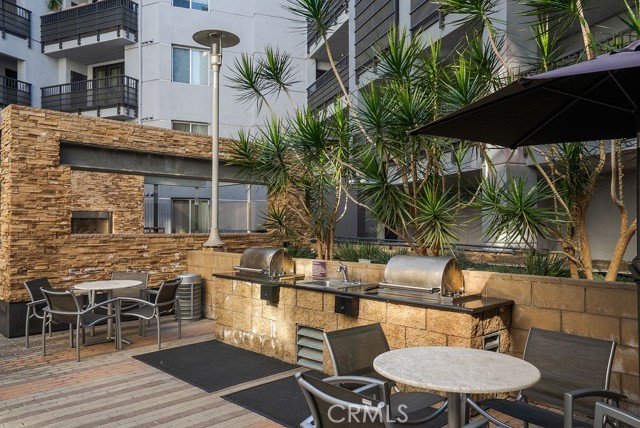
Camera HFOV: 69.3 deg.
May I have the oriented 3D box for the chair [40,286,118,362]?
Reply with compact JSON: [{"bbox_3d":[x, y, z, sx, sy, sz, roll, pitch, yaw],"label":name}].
[{"bbox_3d":[-2.839,1.242,5.466,0.618,0.804,0.641,-1,-2,25],"label":"chair"}]

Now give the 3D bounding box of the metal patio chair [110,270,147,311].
[{"bbox_3d":[-2.799,1.275,6.645,0.618,0.804,0.641,0,-2,-7],"label":"metal patio chair"}]

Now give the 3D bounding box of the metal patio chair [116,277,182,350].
[{"bbox_3d":[-2.153,1.255,5.952,0.641,0.804,0.618,0,-2,10],"label":"metal patio chair"}]

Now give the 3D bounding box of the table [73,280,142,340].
[{"bbox_3d":[-2.755,1.295,6.054,0.830,0.730,0.830,2,-2,-45],"label":"table"}]

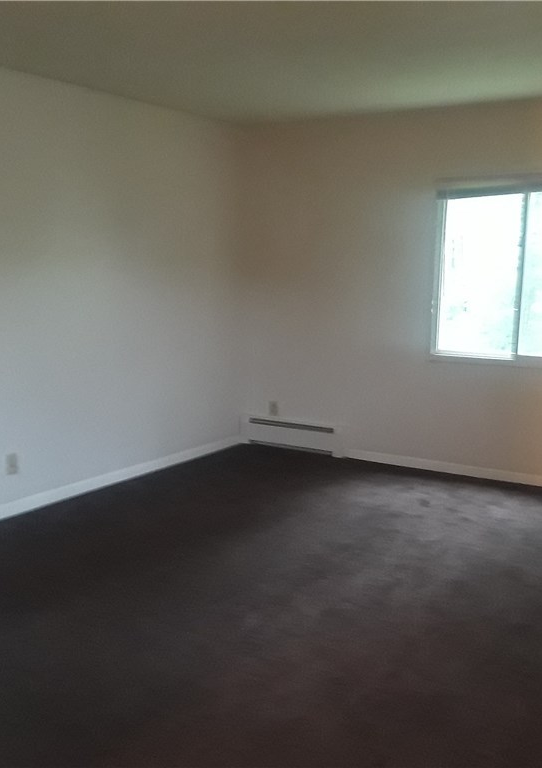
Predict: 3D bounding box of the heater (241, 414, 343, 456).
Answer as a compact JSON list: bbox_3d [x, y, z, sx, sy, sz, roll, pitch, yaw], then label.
[{"bbox_3d":[0.150,0.397,6.297,0.901,0.219,0.065,6,10,32],"label":"heater"}]

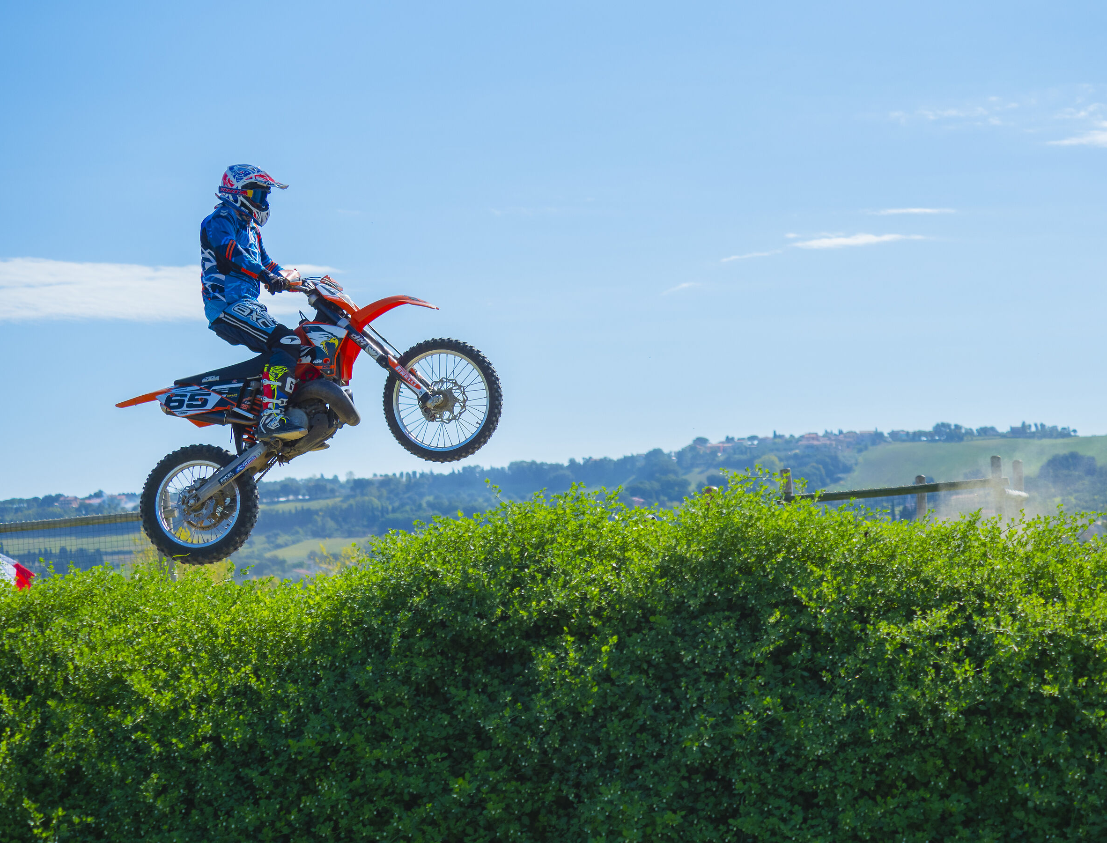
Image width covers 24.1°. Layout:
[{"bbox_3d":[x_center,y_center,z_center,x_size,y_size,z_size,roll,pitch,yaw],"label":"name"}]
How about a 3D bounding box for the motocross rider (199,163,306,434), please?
[{"bbox_3d":[-1.641,-0.651,14.430,0.660,1.530,0.740,-4,-5,8],"label":"motocross rider"}]

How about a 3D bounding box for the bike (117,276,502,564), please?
[{"bbox_3d":[-1.401,-0.107,14.449,2.152,1.298,0.820,-23,-12,4],"label":"bike"}]

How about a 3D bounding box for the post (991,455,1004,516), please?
[{"bbox_3d":[4.130,0.929,24.000,0.095,1.250,0.095,-3,-1,0],"label":"post"}]

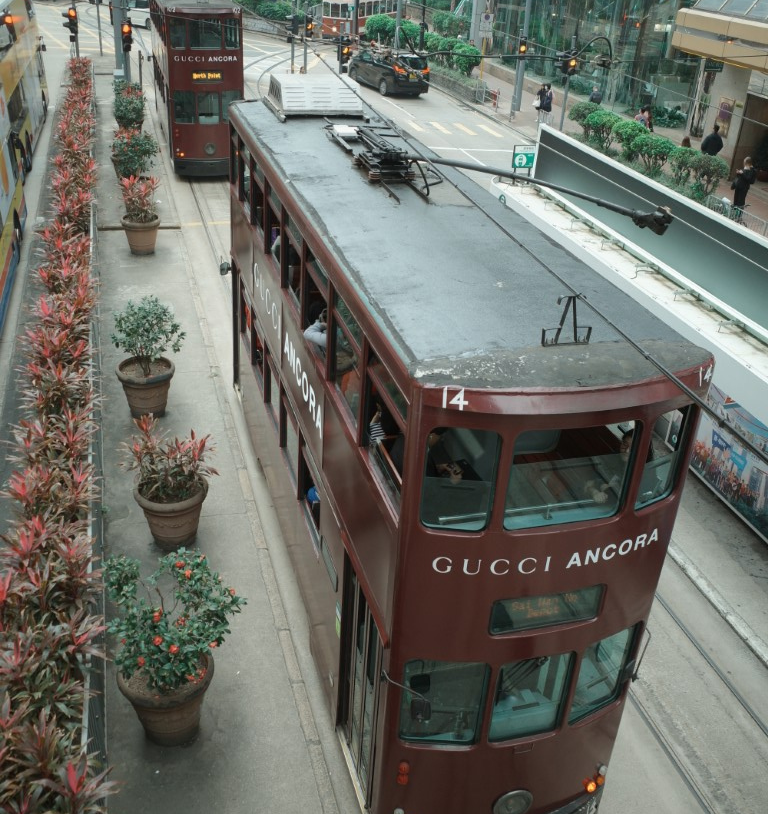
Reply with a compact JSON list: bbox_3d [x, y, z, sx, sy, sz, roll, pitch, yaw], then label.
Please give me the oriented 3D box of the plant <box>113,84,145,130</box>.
[{"bbox_3d":[-7.783,-8.869,27.415,0.980,1.600,0.950,-5,30,-15],"label":"plant"}]

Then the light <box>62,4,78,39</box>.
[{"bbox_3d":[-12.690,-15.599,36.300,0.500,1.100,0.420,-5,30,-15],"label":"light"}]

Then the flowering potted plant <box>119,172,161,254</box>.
[{"bbox_3d":[-5.300,-4.200,19.550,0.900,1.620,0.880,-5,30,-15],"label":"flowering potted plant"}]

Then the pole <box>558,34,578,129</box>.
[{"bbox_3d":[6.737,-11.845,32.969,0.600,3.350,0.500,-2,29,-11],"label":"pole"}]

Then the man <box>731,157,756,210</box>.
[{"bbox_3d":[9.796,-5.987,24.616,0.480,1.720,0.580,10,29,10],"label":"man"}]

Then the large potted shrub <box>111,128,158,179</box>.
[{"bbox_3d":[-6.790,-6.700,24.203,1.200,1.450,1.150,-5,30,-15],"label":"large potted shrub"}]

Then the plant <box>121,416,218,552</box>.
[{"bbox_3d":[-2.505,0.880,10.620,1.060,1.550,1.020,-5,30,-15],"label":"plant"}]

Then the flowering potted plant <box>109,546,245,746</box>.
[{"bbox_3d":[-1.863,2.244,8.061,1.180,1.720,1.100,-5,30,-15],"label":"flowering potted plant"}]

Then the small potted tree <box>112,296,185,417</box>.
[{"bbox_3d":[-3.374,-0.695,12.815,0.960,1.660,0.930,-5,30,-15],"label":"small potted tree"}]

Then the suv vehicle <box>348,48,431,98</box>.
[{"bbox_3d":[0.172,-15.257,40.602,1.820,1.720,4.700,-12,32,-27],"label":"suv vehicle"}]

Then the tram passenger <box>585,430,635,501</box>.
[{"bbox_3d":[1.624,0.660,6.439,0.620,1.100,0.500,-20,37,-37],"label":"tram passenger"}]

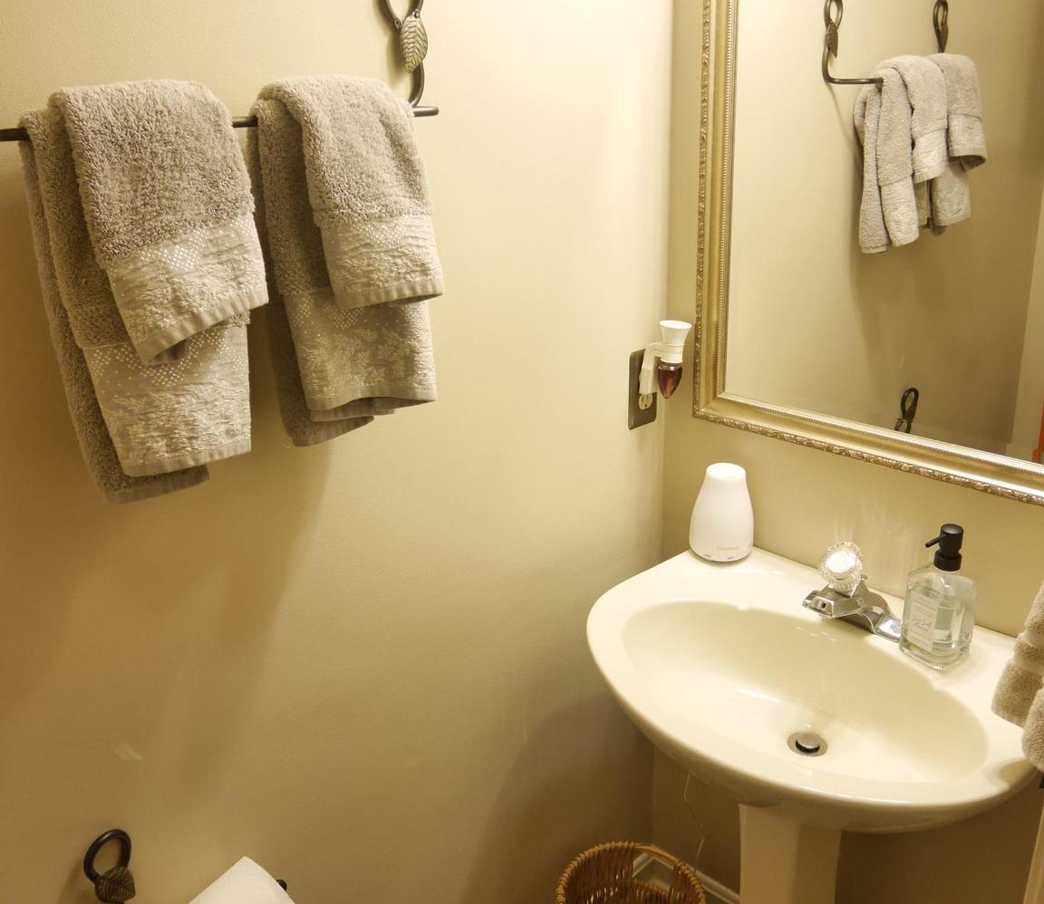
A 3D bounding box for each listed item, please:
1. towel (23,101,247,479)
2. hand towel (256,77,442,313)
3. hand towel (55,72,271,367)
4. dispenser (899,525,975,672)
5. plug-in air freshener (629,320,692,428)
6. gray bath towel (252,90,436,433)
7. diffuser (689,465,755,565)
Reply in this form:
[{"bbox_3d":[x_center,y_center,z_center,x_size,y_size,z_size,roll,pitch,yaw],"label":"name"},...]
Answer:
[{"bbox_3d":[-0.311,-0.141,0.815,0.080,0.310,0.155,18,28,42],"label":"towel"},{"bbox_3d":[-0.166,-0.245,0.910,0.095,0.215,0.160,18,28,42],"label":"hand towel"},{"bbox_3d":[-0.289,-0.190,0.778,0.095,0.218,0.148,18,28,42],"label":"hand towel"},{"bbox_3d":[0.510,0.170,1.176,0.068,0.170,0.064,-14,24,-29],"label":"dispenser"},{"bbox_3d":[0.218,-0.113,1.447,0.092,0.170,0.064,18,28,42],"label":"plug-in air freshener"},{"bbox_3d":[-0.179,-0.192,0.965,0.100,0.325,0.178,18,28,42],"label":"gray bath towel"},{"bbox_3d":[0.304,0.091,1.456,0.097,0.133,0.097,-1,21,2],"label":"diffuser"}]

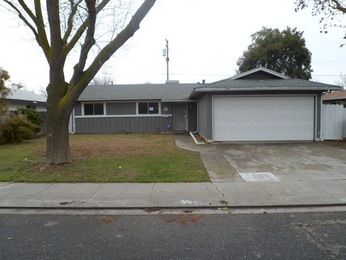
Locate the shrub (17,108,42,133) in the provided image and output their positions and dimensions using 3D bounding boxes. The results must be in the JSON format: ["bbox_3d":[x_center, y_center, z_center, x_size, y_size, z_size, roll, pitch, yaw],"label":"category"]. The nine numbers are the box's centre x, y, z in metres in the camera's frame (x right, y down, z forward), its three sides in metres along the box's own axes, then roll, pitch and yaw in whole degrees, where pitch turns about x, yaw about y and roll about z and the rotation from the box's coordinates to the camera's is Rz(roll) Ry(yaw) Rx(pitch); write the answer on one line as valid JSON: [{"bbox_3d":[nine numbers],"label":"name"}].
[{"bbox_3d":[-9.778,-0.545,18.414,1.750,1.800,1.600,-1,3,1],"label":"shrub"}]

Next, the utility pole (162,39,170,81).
[{"bbox_3d":[-0.822,-6.196,34.712,0.850,10.900,0.500,-1,3,1],"label":"utility pole"}]

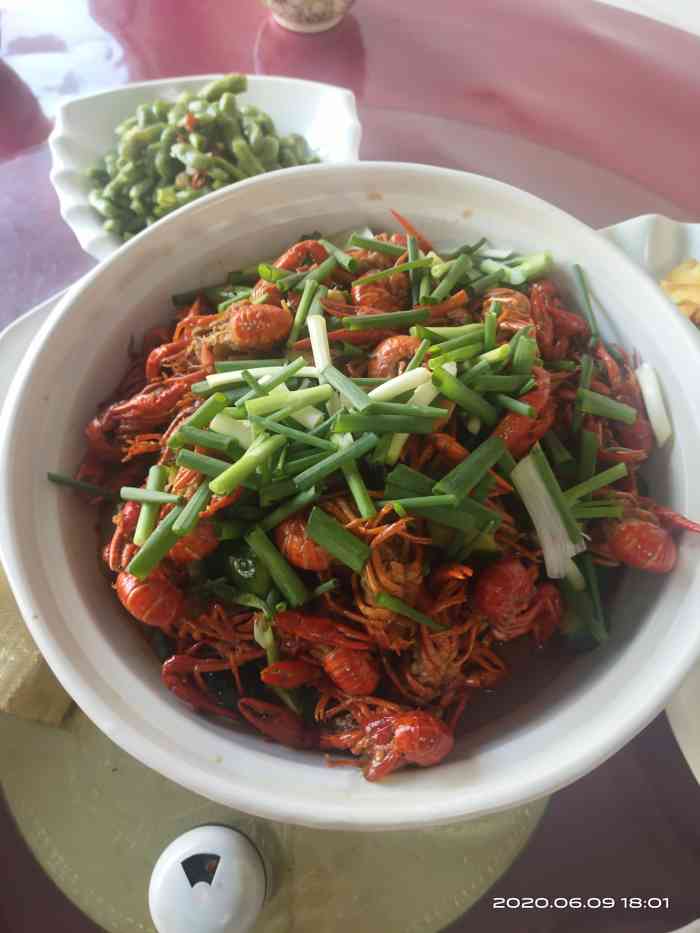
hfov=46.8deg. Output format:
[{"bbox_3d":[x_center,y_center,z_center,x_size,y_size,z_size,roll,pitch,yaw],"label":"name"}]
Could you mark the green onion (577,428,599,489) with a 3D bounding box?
[{"bbox_3d":[0.124,-0.005,0.420,0.007,0.005,0.037,7,62,5],"label":"green onion"}]

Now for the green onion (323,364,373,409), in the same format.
[{"bbox_3d":[-0.002,-0.038,0.380,0.006,0.006,0.029,-38,63,-19],"label":"green onion"}]

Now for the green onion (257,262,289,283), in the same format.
[{"bbox_3d":[-0.038,-0.102,0.435,0.023,0.006,0.007,7,64,9],"label":"green onion"}]

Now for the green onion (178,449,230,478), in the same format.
[{"bbox_3d":[-0.070,0.000,0.397,0.032,0.006,0.006,21,64,12],"label":"green onion"}]

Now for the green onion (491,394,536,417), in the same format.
[{"bbox_3d":[0.075,-0.030,0.377,0.024,0.004,0.004,26,63,8],"label":"green onion"}]

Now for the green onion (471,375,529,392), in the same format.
[{"bbox_3d":[0.073,-0.040,0.396,0.030,0.007,0.007,-4,64,-9],"label":"green onion"}]

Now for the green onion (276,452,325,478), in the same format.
[{"bbox_3d":[-0.021,-0.001,0.374,0.025,0.005,0.006,-23,66,-4],"label":"green onion"}]

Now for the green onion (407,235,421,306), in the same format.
[{"bbox_3d":[0.037,-0.114,0.466,0.005,0.005,0.053,-1,61,0],"label":"green onion"}]

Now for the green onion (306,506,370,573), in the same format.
[{"bbox_3d":[-0.005,0.032,0.350,0.031,0.005,0.010,36,67,15],"label":"green onion"}]

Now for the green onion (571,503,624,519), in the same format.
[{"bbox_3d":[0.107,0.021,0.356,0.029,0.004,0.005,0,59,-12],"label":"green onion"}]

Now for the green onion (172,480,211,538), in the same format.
[{"bbox_3d":[-0.076,0.019,0.392,0.006,0.006,0.028,22,64,12],"label":"green onion"}]

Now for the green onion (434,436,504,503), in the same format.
[{"bbox_3d":[0.056,0.000,0.363,0.011,0.005,0.037,40,66,21],"label":"green onion"}]

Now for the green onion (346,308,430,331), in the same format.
[{"bbox_3d":[0.019,-0.074,0.410,0.043,0.005,0.006,-9,64,-5],"label":"green onion"}]

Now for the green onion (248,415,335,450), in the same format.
[{"bbox_3d":[-0.025,-0.015,0.364,0.044,0.004,0.004,19,62,17],"label":"green onion"}]

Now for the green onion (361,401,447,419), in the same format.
[{"bbox_3d":[0.025,-0.026,0.366,0.038,0.004,0.005,3,60,0],"label":"green onion"}]

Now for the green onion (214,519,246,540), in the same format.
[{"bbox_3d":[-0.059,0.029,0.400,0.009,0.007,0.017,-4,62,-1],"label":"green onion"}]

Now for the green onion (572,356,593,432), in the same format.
[{"bbox_3d":[0.114,-0.036,0.398,0.005,0.004,0.049,13,60,8],"label":"green onion"}]

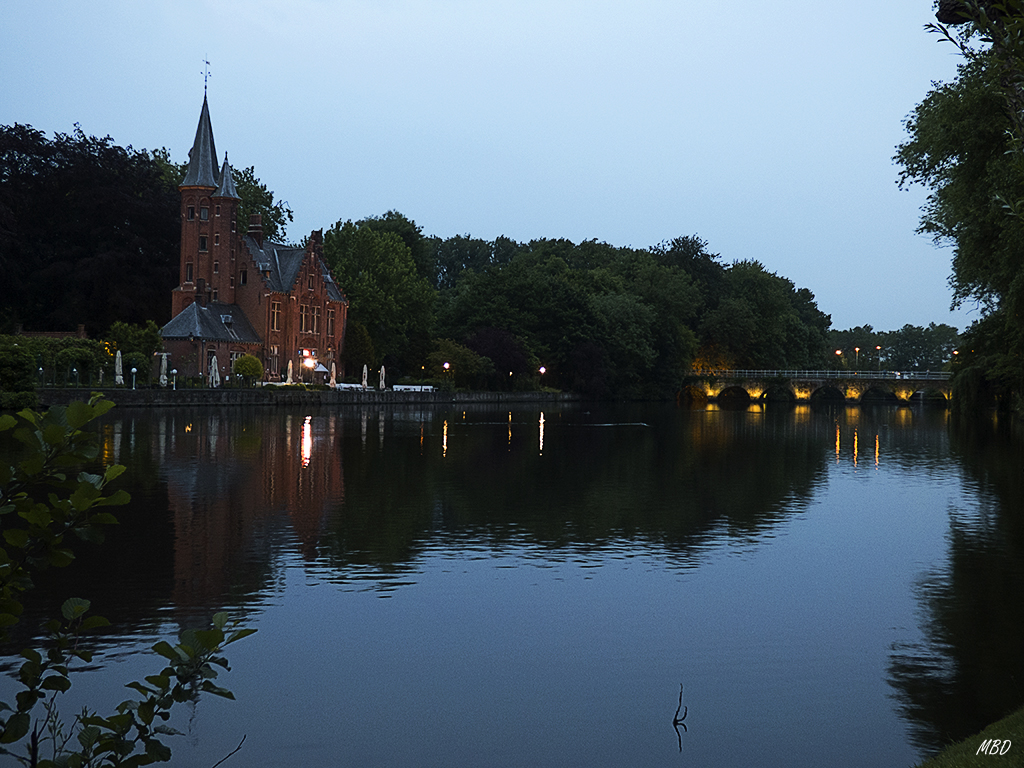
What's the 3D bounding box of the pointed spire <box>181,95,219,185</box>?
[{"bbox_3d":[-28.980,-22.600,107.500,3.600,8.700,3.600,1,0,38],"label":"pointed spire"}]

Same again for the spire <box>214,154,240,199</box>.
[{"bbox_3d":[-26.310,-19.150,106.500,2.550,4.100,2.550,1,0,38],"label":"spire"}]

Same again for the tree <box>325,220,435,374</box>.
[{"bbox_3d":[-14.590,-9.080,127.000,12.600,18.400,12.000,1,0,0],"label":"tree"}]

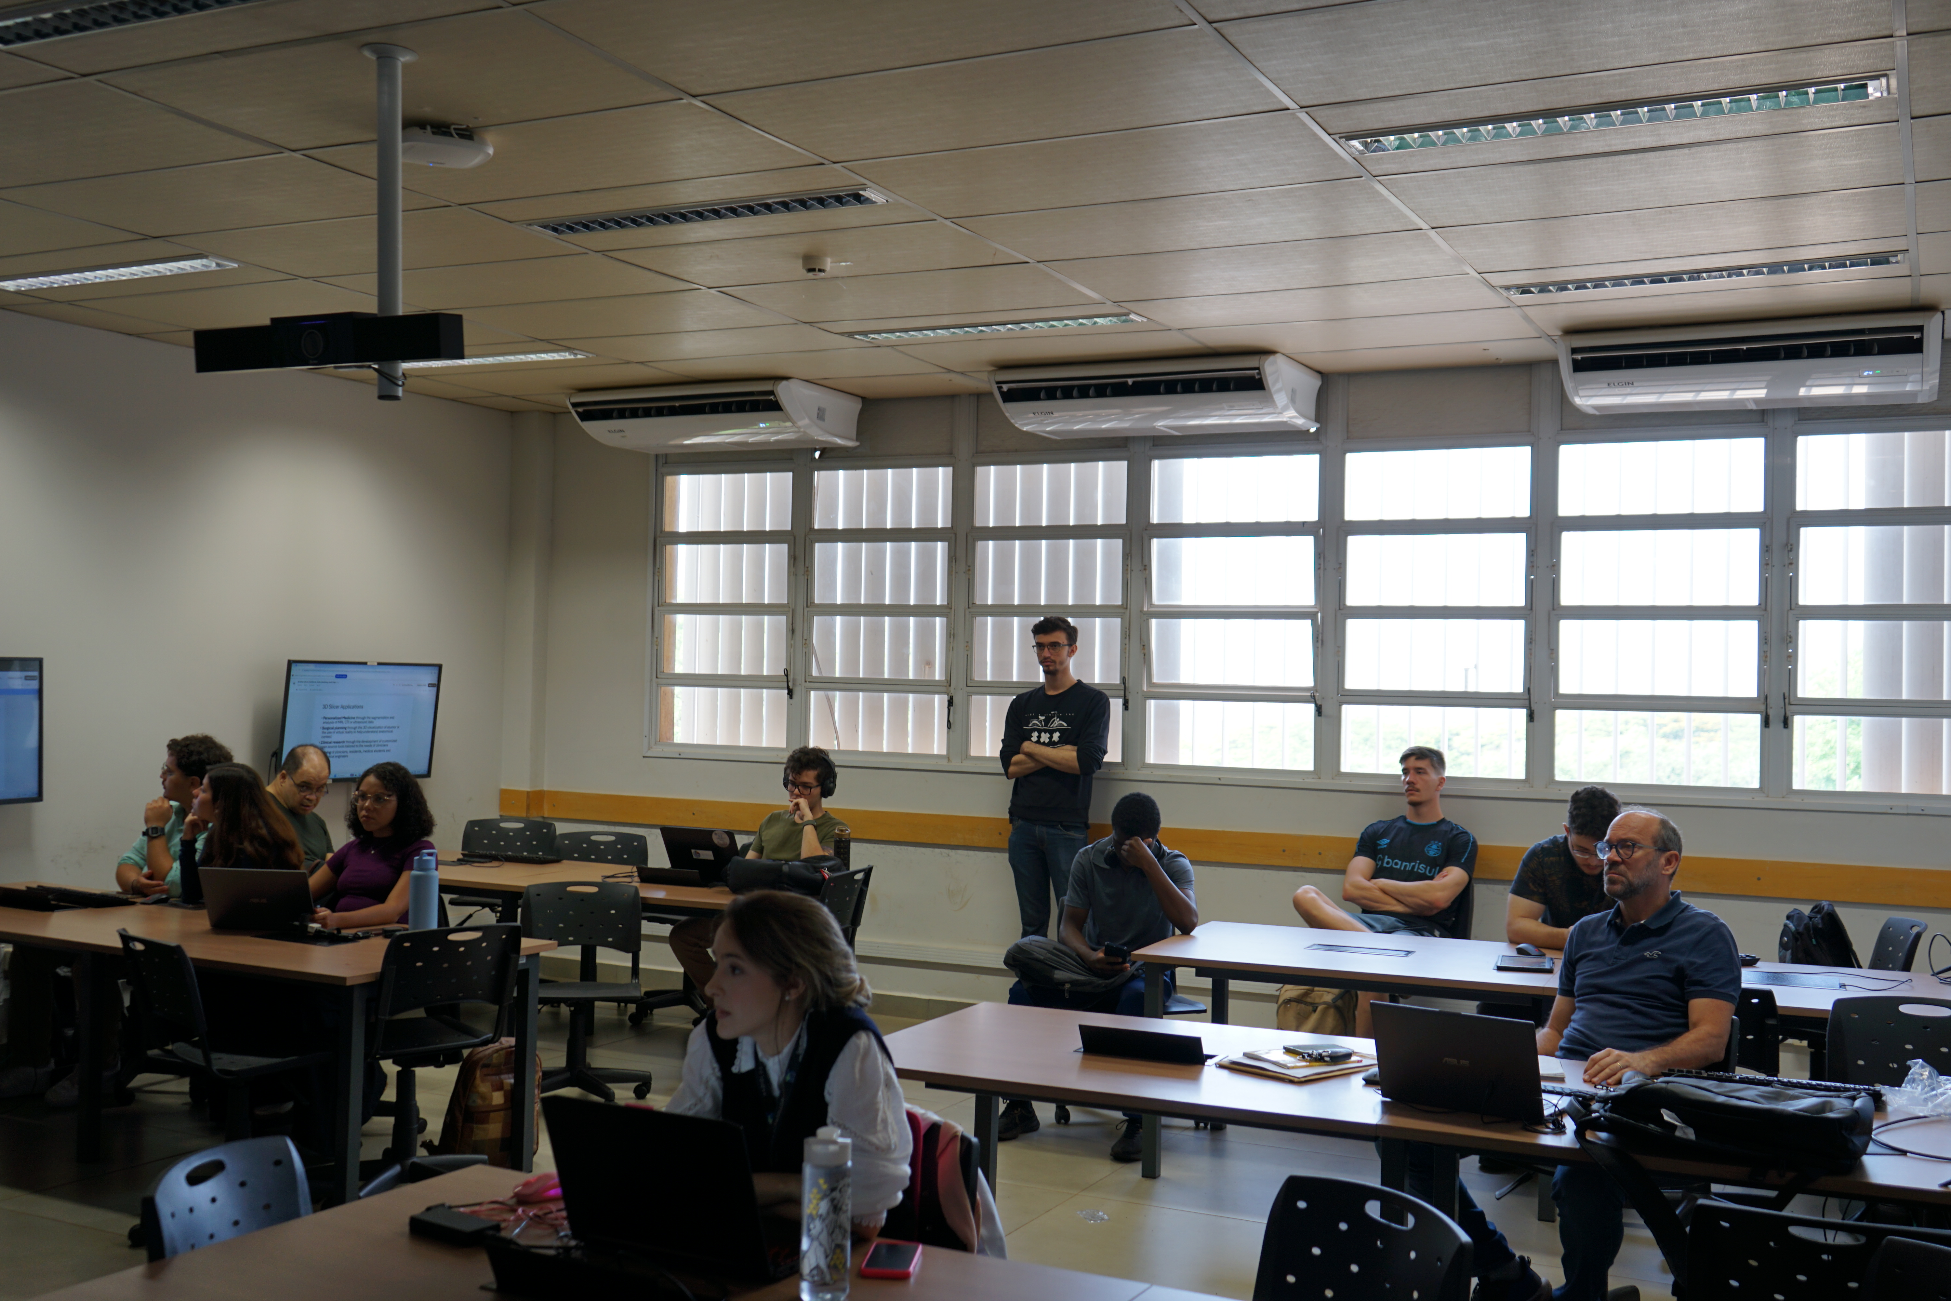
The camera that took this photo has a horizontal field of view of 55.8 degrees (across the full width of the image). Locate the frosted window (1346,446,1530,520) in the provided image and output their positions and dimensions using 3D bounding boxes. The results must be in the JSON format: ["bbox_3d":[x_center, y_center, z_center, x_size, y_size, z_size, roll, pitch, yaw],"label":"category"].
[{"bbox_3d":[1.937,-0.695,7.742,0.773,0.288,0.030,1,-1,27],"label":"frosted window"}]

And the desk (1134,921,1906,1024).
[{"bbox_3d":[1.865,1.402,6.055,2.500,0.735,0.915,1,-1,22],"label":"desk"}]

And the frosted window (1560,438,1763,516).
[{"bbox_3d":[2.730,-0.688,7.346,0.770,0.290,0.030,1,-1,27],"label":"frosted window"}]

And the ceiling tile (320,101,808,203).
[{"bbox_3d":[-1.048,-1.260,4.694,1.225,0.020,0.610,1,-1,27],"label":"ceiling tile"}]

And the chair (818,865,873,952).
[{"bbox_3d":[-0.759,1.306,7.537,0.600,0.860,0.580,1,0,26],"label":"chair"}]

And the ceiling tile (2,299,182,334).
[{"bbox_3d":[-3.467,-1.322,7.303,0.330,0.030,0.600,1,-1,26],"label":"ceiling tile"}]

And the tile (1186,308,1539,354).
[{"bbox_3d":[1.444,-1.213,7.000,1.250,0.020,0.620,1,0,26],"label":"tile"}]

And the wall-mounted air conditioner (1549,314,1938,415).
[{"bbox_3d":[2.888,-1.046,6.886,1.280,0.237,0.643,1,-1,27],"label":"wall-mounted air conditioner"}]

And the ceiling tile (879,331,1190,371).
[{"bbox_3d":[0.323,-1.232,7.552,1.250,0.020,0.620,1,0,26],"label":"ceiling tile"}]

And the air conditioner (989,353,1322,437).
[{"bbox_3d":[0.775,-1.079,7.968,1.280,0.237,0.599,1,-1,27],"label":"air conditioner"}]

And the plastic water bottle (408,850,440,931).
[{"bbox_3d":[-1.864,0.818,6.231,0.096,0.292,0.096,1,0,26],"label":"plastic water bottle"}]

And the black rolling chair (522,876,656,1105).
[{"bbox_3d":[-1.503,1.293,6.938,0.570,0.785,0.590,1,-1,-6],"label":"black rolling chair"}]

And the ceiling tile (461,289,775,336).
[{"bbox_3d":[-1.350,-1.270,6.997,1.240,0.020,0.620,1,-1,27],"label":"ceiling tile"}]

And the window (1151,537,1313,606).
[{"bbox_3d":[1.139,-0.349,8.157,0.744,0.304,0.030,1,5,27],"label":"window"}]

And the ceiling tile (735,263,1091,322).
[{"bbox_3d":[-0.230,-1.252,6.449,1.240,0.020,0.620,1,-1,27],"label":"ceiling tile"}]

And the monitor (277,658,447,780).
[{"bbox_3d":[-2.896,0.333,8.669,0.065,0.560,0.965,5,1,26],"label":"monitor"}]

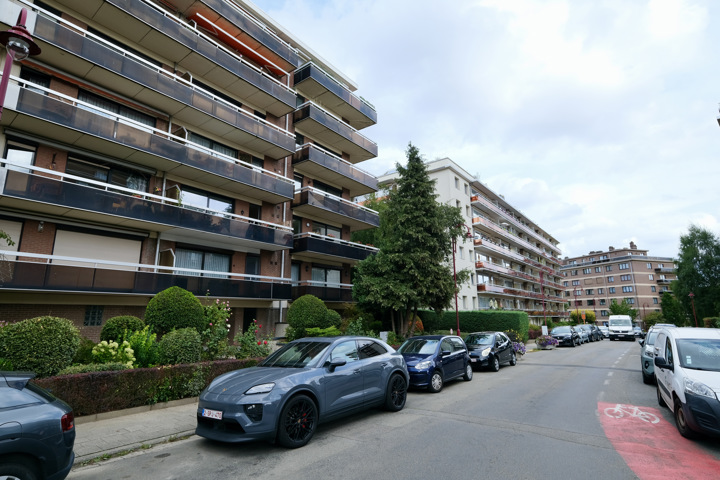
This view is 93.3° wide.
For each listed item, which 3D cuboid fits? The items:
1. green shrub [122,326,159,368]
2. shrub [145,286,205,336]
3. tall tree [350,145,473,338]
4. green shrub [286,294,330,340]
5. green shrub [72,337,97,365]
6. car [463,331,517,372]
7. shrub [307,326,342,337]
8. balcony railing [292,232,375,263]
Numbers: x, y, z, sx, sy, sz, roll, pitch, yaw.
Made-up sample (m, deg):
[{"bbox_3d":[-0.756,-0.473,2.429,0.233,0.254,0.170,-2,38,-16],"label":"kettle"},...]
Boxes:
[{"bbox_3d":[-6.239,3.147,9.644,0.880,1.320,0.880,-11,-16,39],"label":"green shrub"},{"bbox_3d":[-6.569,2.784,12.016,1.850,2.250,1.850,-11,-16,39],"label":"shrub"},{"bbox_3d":[2.932,0.199,21.422,6.400,12.800,6.400,0,-12,0],"label":"tall tree"},{"bbox_3d":[-2.521,3.843,16.645,1.950,2.300,1.950,0,-12,0],"label":"green shrub"},{"bbox_3d":[-7.166,3.083,8.779,0.900,1.100,0.900,-10,-16,38],"label":"green shrub"},{"bbox_3d":[5.551,4.815,14.955,1.620,1.470,3.500,-10,-16,38],"label":"car"},{"bbox_3d":[-1.437,3.975,13.969,1.200,0.800,1.500,-10,-16,38],"label":"shrub"},{"bbox_3d":[-1.389,0.838,22.260,1.500,1.150,6.850,-10,-16,38],"label":"balcony railing"}]

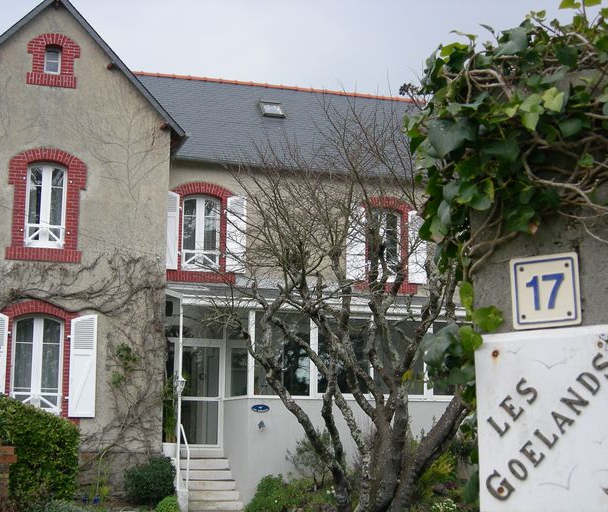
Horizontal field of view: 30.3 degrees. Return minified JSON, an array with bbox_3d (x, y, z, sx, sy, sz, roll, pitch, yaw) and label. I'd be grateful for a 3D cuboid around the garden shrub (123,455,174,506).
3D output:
[{"bbox_3d":[-2.718,3.920,19.630,0.906,0.845,0.876,3,-10,-17],"label":"garden shrub"}]

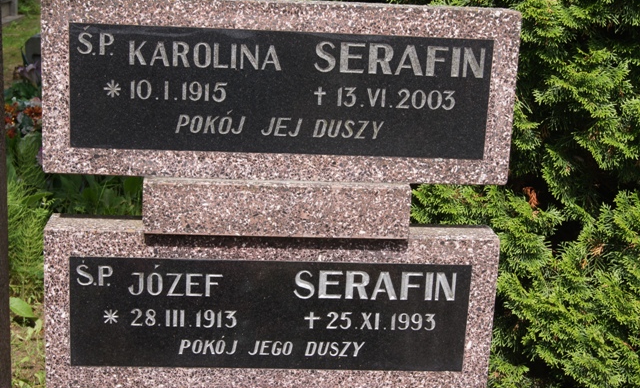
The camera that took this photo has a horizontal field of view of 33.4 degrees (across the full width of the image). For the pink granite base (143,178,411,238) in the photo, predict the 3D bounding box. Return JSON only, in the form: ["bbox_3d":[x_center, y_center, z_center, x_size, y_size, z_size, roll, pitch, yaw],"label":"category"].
[{"bbox_3d":[-0.076,0.013,1.896,0.458,0.094,0.134,1,14,-5],"label":"pink granite base"}]

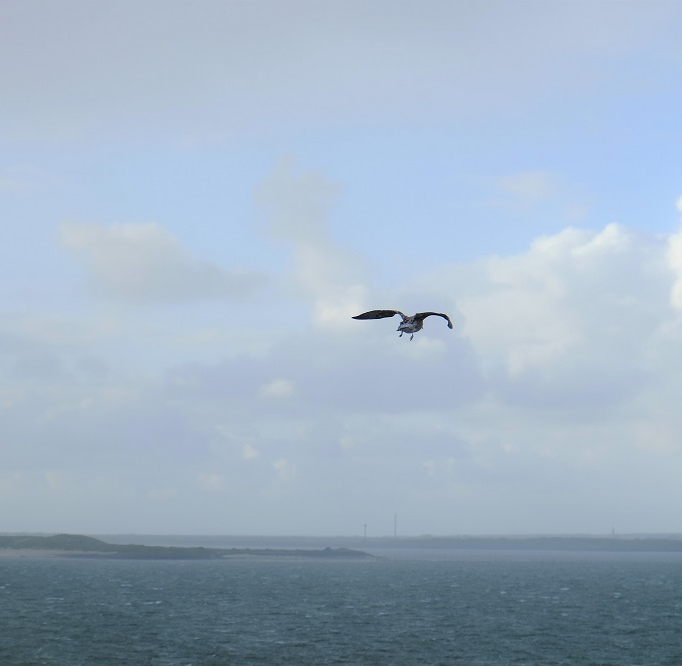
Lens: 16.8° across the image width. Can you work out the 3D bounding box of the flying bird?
[{"bbox_3d":[0.686,-0.083,25.500,1.170,0.330,0.560,0,-5,20],"label":"flying bird"}]

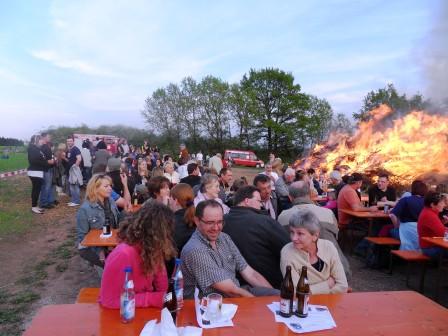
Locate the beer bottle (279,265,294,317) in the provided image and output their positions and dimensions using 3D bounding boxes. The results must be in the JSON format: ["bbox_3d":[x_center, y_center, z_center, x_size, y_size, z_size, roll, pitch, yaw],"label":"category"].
[{"bbox_3d":[0.327,0.647,1.639,0.070,0.265,0.070,0,4,0],"label":"beer bottle"}]

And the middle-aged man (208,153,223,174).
[{"bbox_3d":[-0.307,0.232,11.200,0.520,1.600,0.420,4,3,17],"label":"middle-aged man"}]

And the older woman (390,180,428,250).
[{"bbox_3d":[2.465,0.816,4.161,0.520,1.220,0.700,1,4,-13],"label":"older woman"}]

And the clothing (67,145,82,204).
[{"bbox_3d":[-3.875,0.200,8.050,0.480,1.500,0.360,4,3,27],"label":"clothing"}]

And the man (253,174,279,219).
[{"bbox_3d":[0.477,0.756,3.377,0.520,1.280,0.650,0,4,-18],"label":"man"}]

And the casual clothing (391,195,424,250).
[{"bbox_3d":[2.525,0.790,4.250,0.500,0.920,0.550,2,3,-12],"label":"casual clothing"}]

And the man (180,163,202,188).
[{"bbox_3d":[-0.609,0.594,6.200,0.540,1.310,0.750,4,4,24],"label":"man"}]

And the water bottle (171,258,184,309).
[{"bbox_3d":[-0.244,0.628,1.689,0.070,0.268,0.070,1,4,-7],"label":"water bottle"}]

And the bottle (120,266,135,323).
[{"bbox_3d":[-0.473,0.609,1.512,0.070,0.270,0.070,2,3,-6],"label":"bottle"}]

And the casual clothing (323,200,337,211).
[{"bbox_3d":[1.936,0.720,5.700,0.340,0.260,0.320,2,3,-11],"label":"casual clothing"}]

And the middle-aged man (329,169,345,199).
[{"bbox_3d":[2.247,0.731,6.150,0.750,1.260,0.520,0,4,-39],"label":"middle-aged man"}]

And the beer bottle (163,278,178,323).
[{"bbox_3d":[-0.253,0.646,1.480,0.068,0.258,0.068,1,4,-7],"label":"beer bottle"}]

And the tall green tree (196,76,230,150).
[{"bbox_3d":[-1.690,-8.129,50.000,5.600,13.000,5.600,1,4,0],"label":"tall green tree"}]

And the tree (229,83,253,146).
[{"bbox_3d":[2.656,-7.807,50.000,4.400,12.200,4.400,1,4,0],"label":"tree"}]

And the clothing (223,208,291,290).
[{"bbox_3d":[0.289,0.696,2.720,0.620,0.700,0.480,2,4,7],"label":"clothing"}]

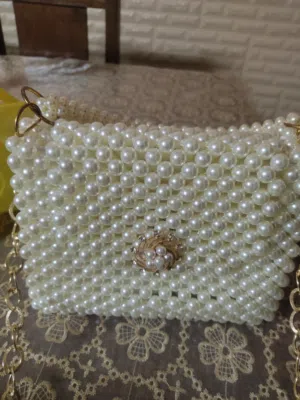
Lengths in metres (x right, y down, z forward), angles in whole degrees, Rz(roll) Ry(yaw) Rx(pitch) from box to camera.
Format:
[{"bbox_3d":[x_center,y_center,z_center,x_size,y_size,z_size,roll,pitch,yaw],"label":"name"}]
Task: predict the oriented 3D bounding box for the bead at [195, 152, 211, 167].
[{"bbox_3d":[0.033,-0.025,0.186,0.010,0.010,0.010,6,32,5],"label":"bead"}]

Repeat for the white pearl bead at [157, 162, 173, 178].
[{"bbox_3d":[0.009,-0.019,0.190,0.010,0.010,0.010,6,32,5],"label":"white pearl bead"}]

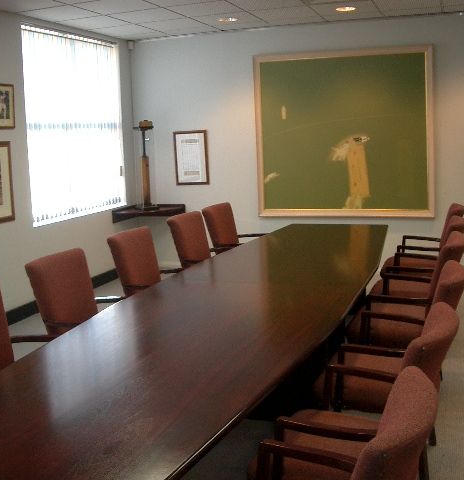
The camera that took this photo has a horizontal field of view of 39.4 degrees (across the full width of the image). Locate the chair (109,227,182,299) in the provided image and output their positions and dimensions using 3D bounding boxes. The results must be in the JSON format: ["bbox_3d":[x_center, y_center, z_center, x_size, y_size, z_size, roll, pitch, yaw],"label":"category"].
[{"bbox_3d":[-0.446,0.417,4.477,0.630,0.930,0.570,2,10,25],"label":"chair"}]

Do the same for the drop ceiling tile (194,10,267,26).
[{"bbox_3d":[-0.056,-2.208,6.443,0.600,0.020,0.600,1,9,20],"label":"drop ceiling tile"}]

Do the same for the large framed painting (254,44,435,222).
[{"bbox_3d":[1.168,-1.114,6.855,1.900,1.747,0.060,1,9,20],"label":"large framed painting"}]

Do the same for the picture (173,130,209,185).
[{"bbox_3d":[-0.483,-0.946,7.499,0.418,0.623,0.030,1,9,20],"label":"picture"}]

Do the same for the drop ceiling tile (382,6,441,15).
[{"bbox_3d":[1.777,-2.258,6.383,0.600,0.020,0.371,1,10,19],"label":"drop ceiling tile"}]

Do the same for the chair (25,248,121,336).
[{"bbox_3d":[-0.660,0.546,3.384,0.600,0.940,0.580,1,9,20],"label":"chair"}]

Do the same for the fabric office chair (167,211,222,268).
[{"bbox_3d":[-0.082,0.277,4.998,0.600,0.940,0.580,1,9,20],"label":"fabric office chair"}]

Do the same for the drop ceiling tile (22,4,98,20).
[{"bbox_3d":[-1.541,-2.021,5.769,0.582,0.020,0.600,1,10,19],"label":"drop ceiling tile"}]

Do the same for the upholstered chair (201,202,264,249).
[{"bbox_3d":[0.136,0.175,5.601,0.600,0.940,0.580,1,9,20],"label":"upholstered chair"}]

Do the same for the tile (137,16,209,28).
[{"bbox_3d":[-0.604,-2.216,6.644,0.600,0.020,0.600,1,9,20],"label":"tile"}]

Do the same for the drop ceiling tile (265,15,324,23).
[{"bbox_3d":[0.666,-2.293,6.755,0.600,0.020,0.371,1,10,19],"label":"drop ceiling tile"}]

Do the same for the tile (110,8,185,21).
[{"bbox_3d":[-0.806,-2.126,6.128,0.600,0.020,0.600,1,10,19],"label":"tile"}]

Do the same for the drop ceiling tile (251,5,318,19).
[{"bbox_3d":[0.497,-2.194,6.243,0.600,0.020,0.600,1,9,20],"label":"drop ceiling tile"}]

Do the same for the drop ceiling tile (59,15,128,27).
[{"bbox_3d":[-1.356,-2.128,6.327,0.582,0.020,0.600,1,10,19],"label":"drop ceiling tile"}]

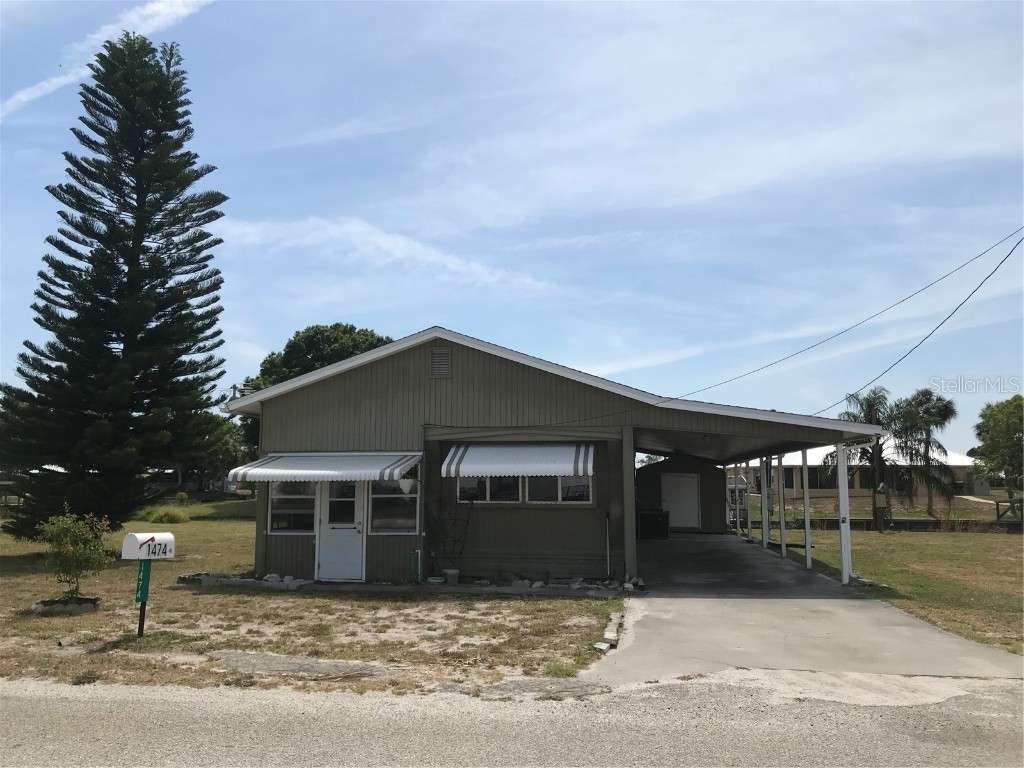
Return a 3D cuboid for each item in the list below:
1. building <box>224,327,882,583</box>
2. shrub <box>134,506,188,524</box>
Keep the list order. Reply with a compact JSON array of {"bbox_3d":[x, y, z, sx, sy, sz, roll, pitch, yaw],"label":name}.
[{"bbox_3d":[1.408,2.036,21.832,11.650,4.570,15.200,-1,-7,8],"label":"building"},{"bbox_3d":[-16.165,6.042,38.200,2.200,0.780,1.900,0,-7,0],"label":"shrub"}]

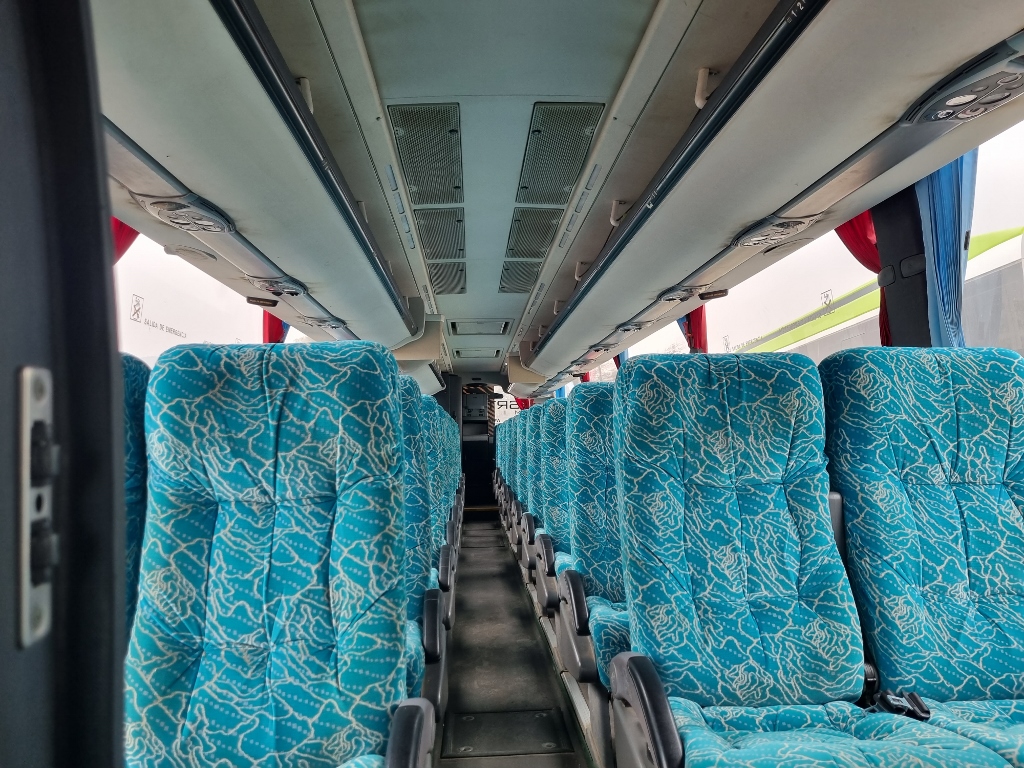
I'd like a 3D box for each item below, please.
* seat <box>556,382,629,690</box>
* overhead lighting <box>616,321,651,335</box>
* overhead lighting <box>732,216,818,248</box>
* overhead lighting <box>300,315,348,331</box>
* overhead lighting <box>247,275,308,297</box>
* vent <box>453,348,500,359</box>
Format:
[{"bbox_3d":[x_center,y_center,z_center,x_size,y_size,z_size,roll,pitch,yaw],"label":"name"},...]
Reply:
[{"bbox_3d":[0.410,0.498,2.286,0.466,1.066,0.797,-1,-4,-3],"label":"seat"},{"bbox_3d":[0.650,-0.315,4.131,0.144,0.046,0.365,-1,-4,-3],"label":"overhead lighting"},{"bbox_3d":[0.751,-0.444,2.218,0.144,0.046,0.365,-1,-4,-3],"label":"overhead lighting"},{"bbox_3d":[-0.949,-0.311,3.931,0.144,0.046,0.365,-1,-4,-3],"label":"overhead lighting"},{"bbox_3d":[-0.899,-0.376,2.975,0.144,0.046,0.365,-1,-4,-3],"label":"overhead lighting"},{"bbox_3d":[-0.371,-0.337,8.251,0.475,0.048,0.845,-1,-4,-3],"label":"vent"}]

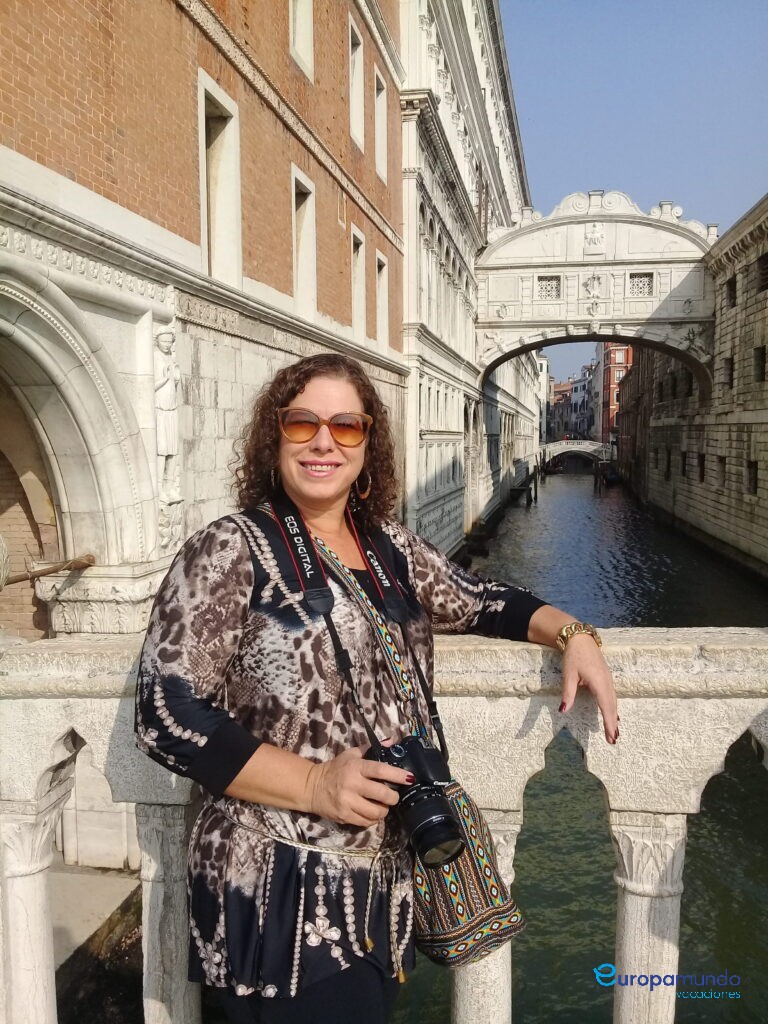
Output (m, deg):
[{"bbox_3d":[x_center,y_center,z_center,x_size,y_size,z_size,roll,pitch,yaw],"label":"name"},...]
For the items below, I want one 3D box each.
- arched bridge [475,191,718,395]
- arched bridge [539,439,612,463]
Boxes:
[{"bbox_3d":[10.274,-10.557,45.404,11.191,9.587,3.700,1,5,11],"label":"arched bridge"},{"bbox_3d":[26.419,-8.329,126.223,9.796,3.307,4.500,1,5,11],"label":"arched bridge"}]

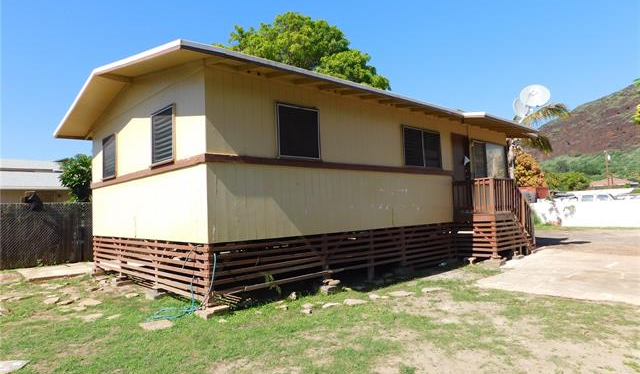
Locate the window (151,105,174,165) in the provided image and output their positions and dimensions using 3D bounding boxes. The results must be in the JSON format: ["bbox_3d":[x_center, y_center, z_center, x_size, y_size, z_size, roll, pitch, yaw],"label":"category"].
[{"bbox_3d":[-2.825,-0.875,7.558,0.110,1.000,0.990,1,-5,-42],"label":"window"}]

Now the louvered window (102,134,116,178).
[{"bbox_3d":[-4.876,-0.667,9.805,0.110,1.000,0.970,1,-5,-42],"label":"louvered window"}]

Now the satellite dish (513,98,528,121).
[{"bbox_3d":[5.910,-2.305,12.563,0.400,0.720,0.700,0,-4,-31],"label":"satellite dish"}]

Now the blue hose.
[{"bbox_3d":[-2.010,1.381,6.044,1.100,0.800,0.750,1,-5,-42],"label":"blue hose"}]

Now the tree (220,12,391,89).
[{"bbox_3d":[-0.931,-3.739,24.000,10.000,12.800,9.500,-2,-3,0],"label":"tree"}]

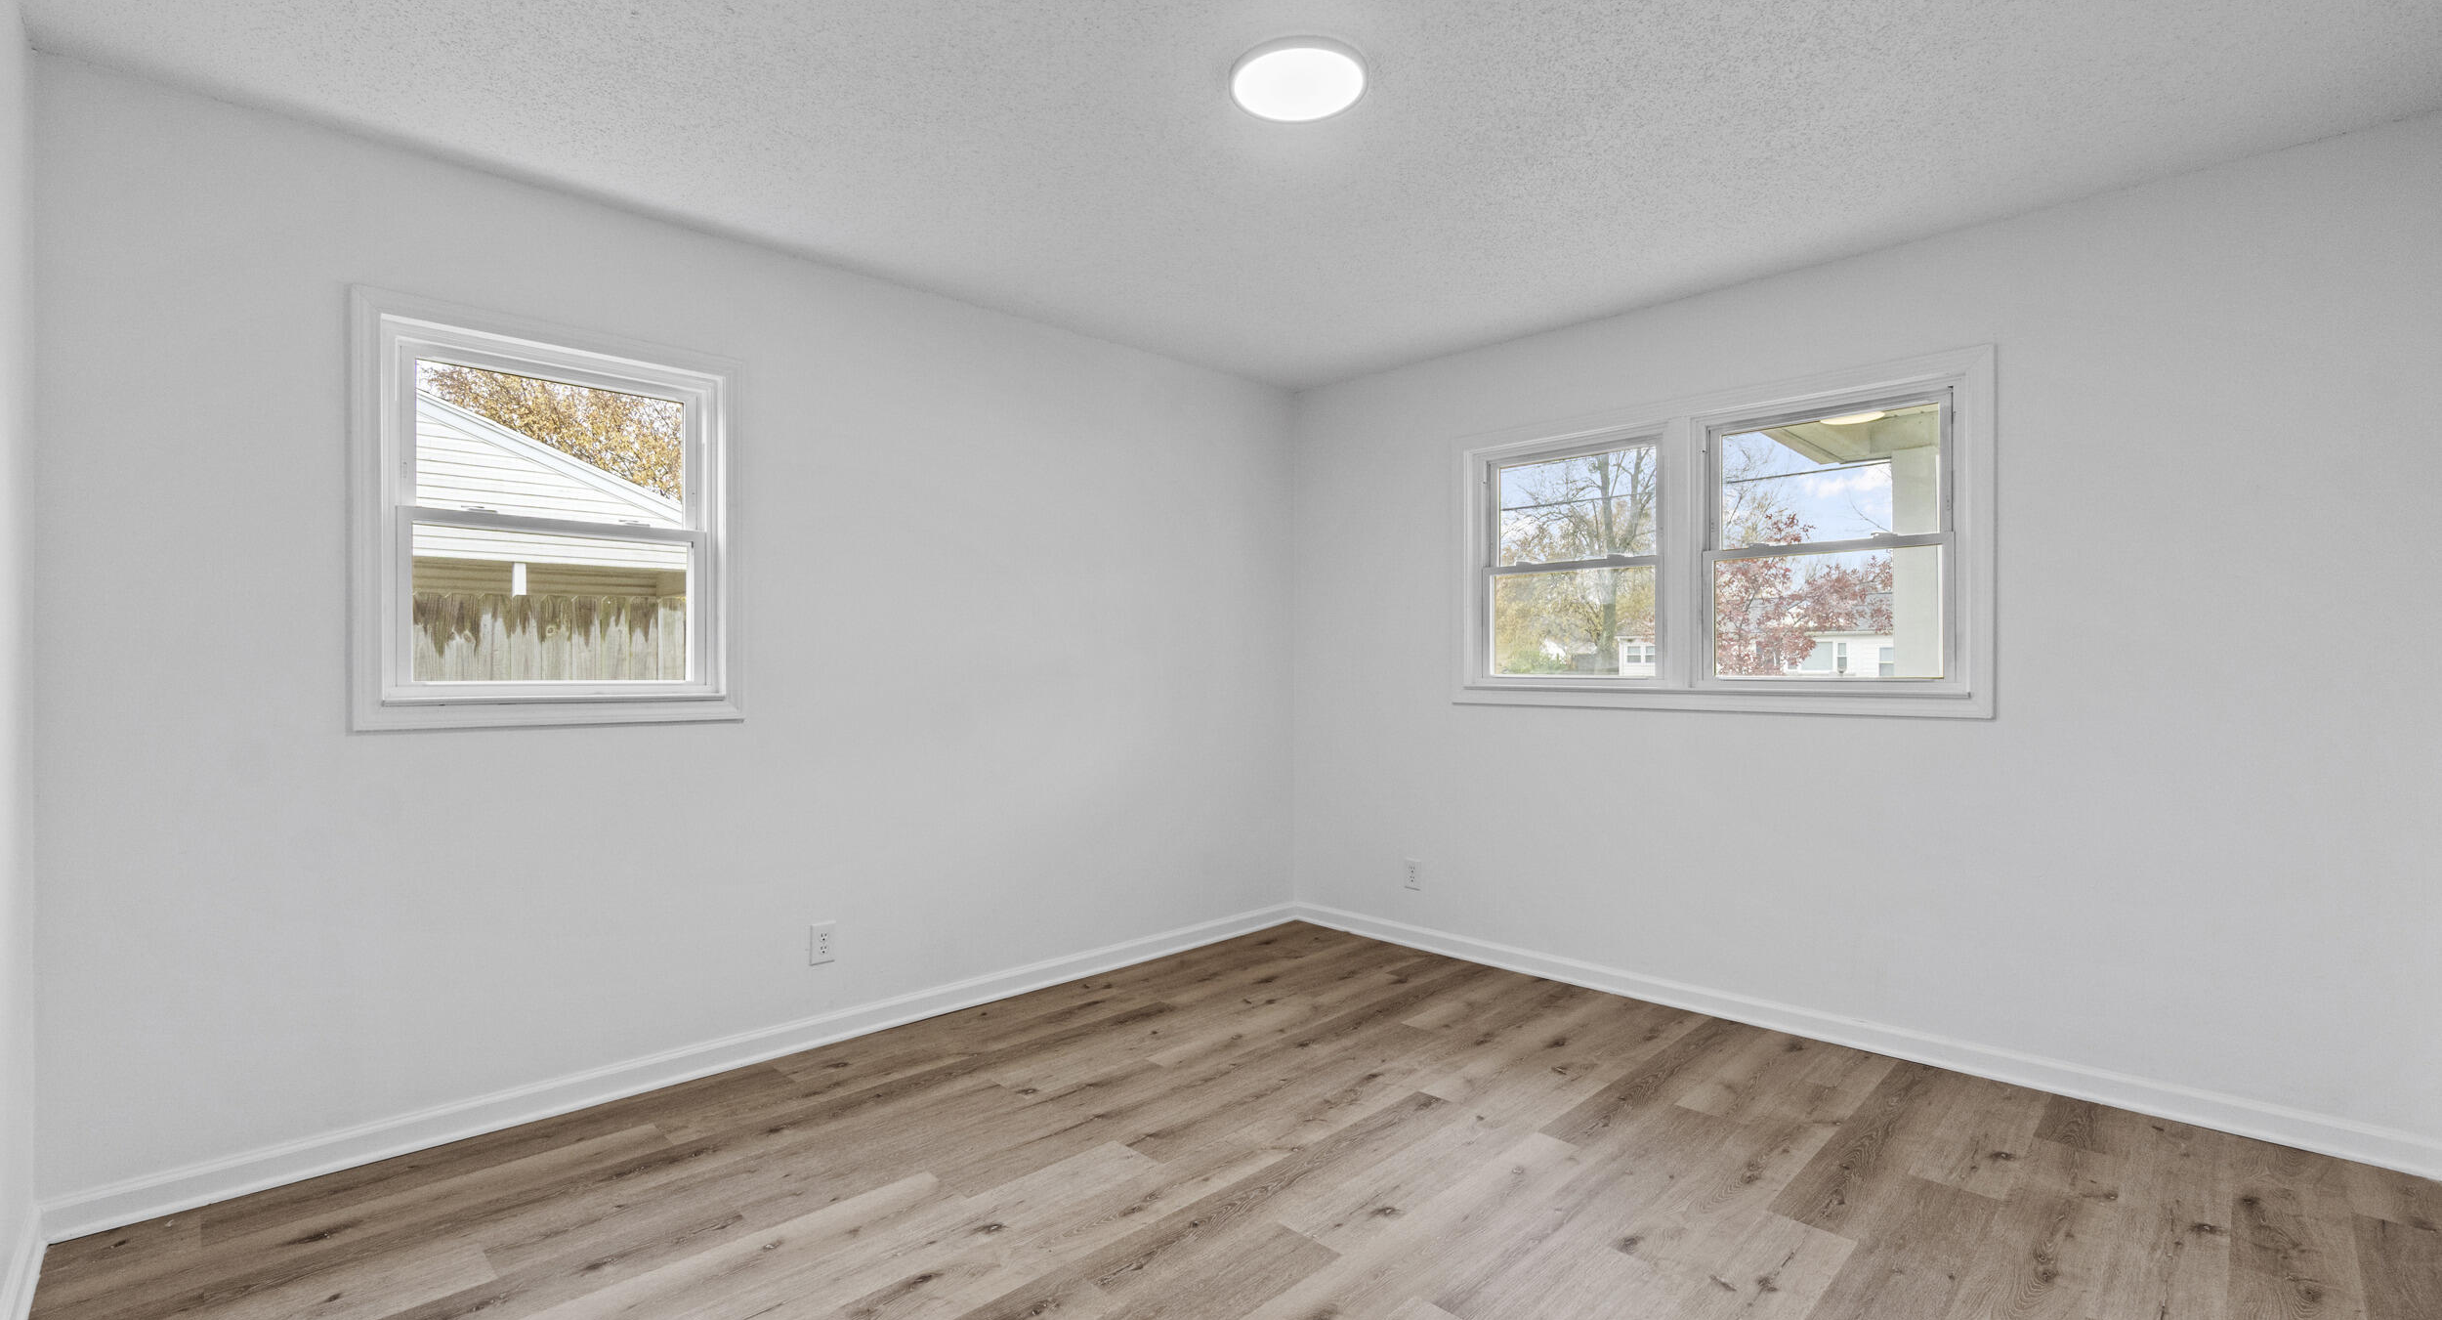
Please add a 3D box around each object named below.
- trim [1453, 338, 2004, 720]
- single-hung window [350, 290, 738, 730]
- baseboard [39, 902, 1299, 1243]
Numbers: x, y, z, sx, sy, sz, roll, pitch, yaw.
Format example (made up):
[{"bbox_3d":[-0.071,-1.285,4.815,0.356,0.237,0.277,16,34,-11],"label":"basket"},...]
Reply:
[{"bbox_3d":[1.599,-0.362,3.560,0.060,1.070,1.794,0,0,-44],"label":"trim"},{"bbox_3d":[-1.765,-0.357,2.749,0.897,1.063,0.060,0,0,-44],"label":"single-hung window"},{"bbox_3d":[-1.023,1.165,3.440,3.904,0.087,0.025,0,0,-44],"label":"baseboard"}]

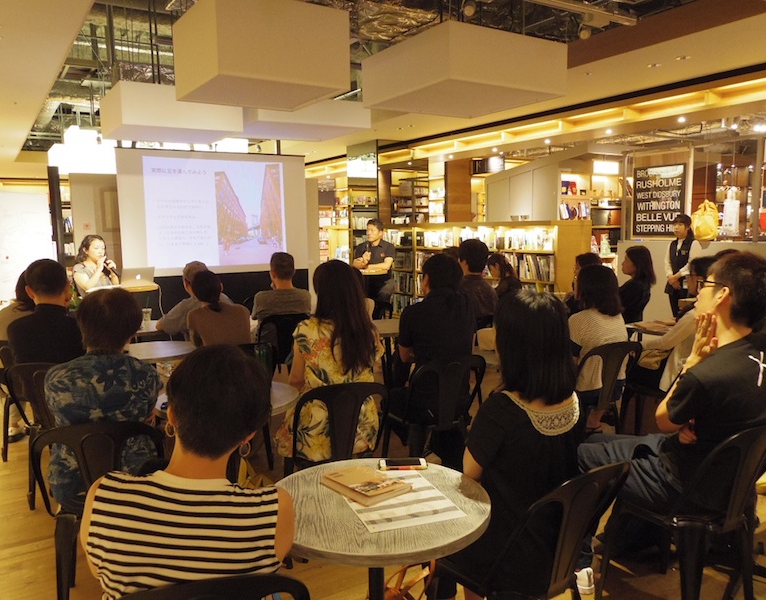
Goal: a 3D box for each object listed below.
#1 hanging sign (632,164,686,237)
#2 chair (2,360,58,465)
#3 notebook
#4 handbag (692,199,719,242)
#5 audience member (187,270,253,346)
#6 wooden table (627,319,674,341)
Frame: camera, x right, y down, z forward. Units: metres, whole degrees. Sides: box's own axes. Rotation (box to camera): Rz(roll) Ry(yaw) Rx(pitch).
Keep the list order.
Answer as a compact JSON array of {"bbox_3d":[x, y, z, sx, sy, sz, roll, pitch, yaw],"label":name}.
[{"bbox_3d":[2.905,-1.046,6.543,0.030,0.719,0.606,-5,8,-30],"label":"hanging sign"},{"bbox_3d":[-1.720,0.705,3.490,0.440,0.850,0.500,-1,7,-3],"label":"chair"},{"bbox_3d":[-2.278,-0.232,5.698,0.290,0.200,0.320,6,9,45],"label":"notebook"},{"bbox_3d":[3.260,-0.826,6.300,0.280,0.420,0.220,5,9,44],"label":"handbag"},{"bbox_3d":[-1.054,0.402,4.106,0.440,1.200,0.780,-2,7,-12],"label":"audience member"},{"bbox_3d":[2.140,0.565,4.670,0.620,0.730,0.620,-1,7,0],"label":"wooden table"}]

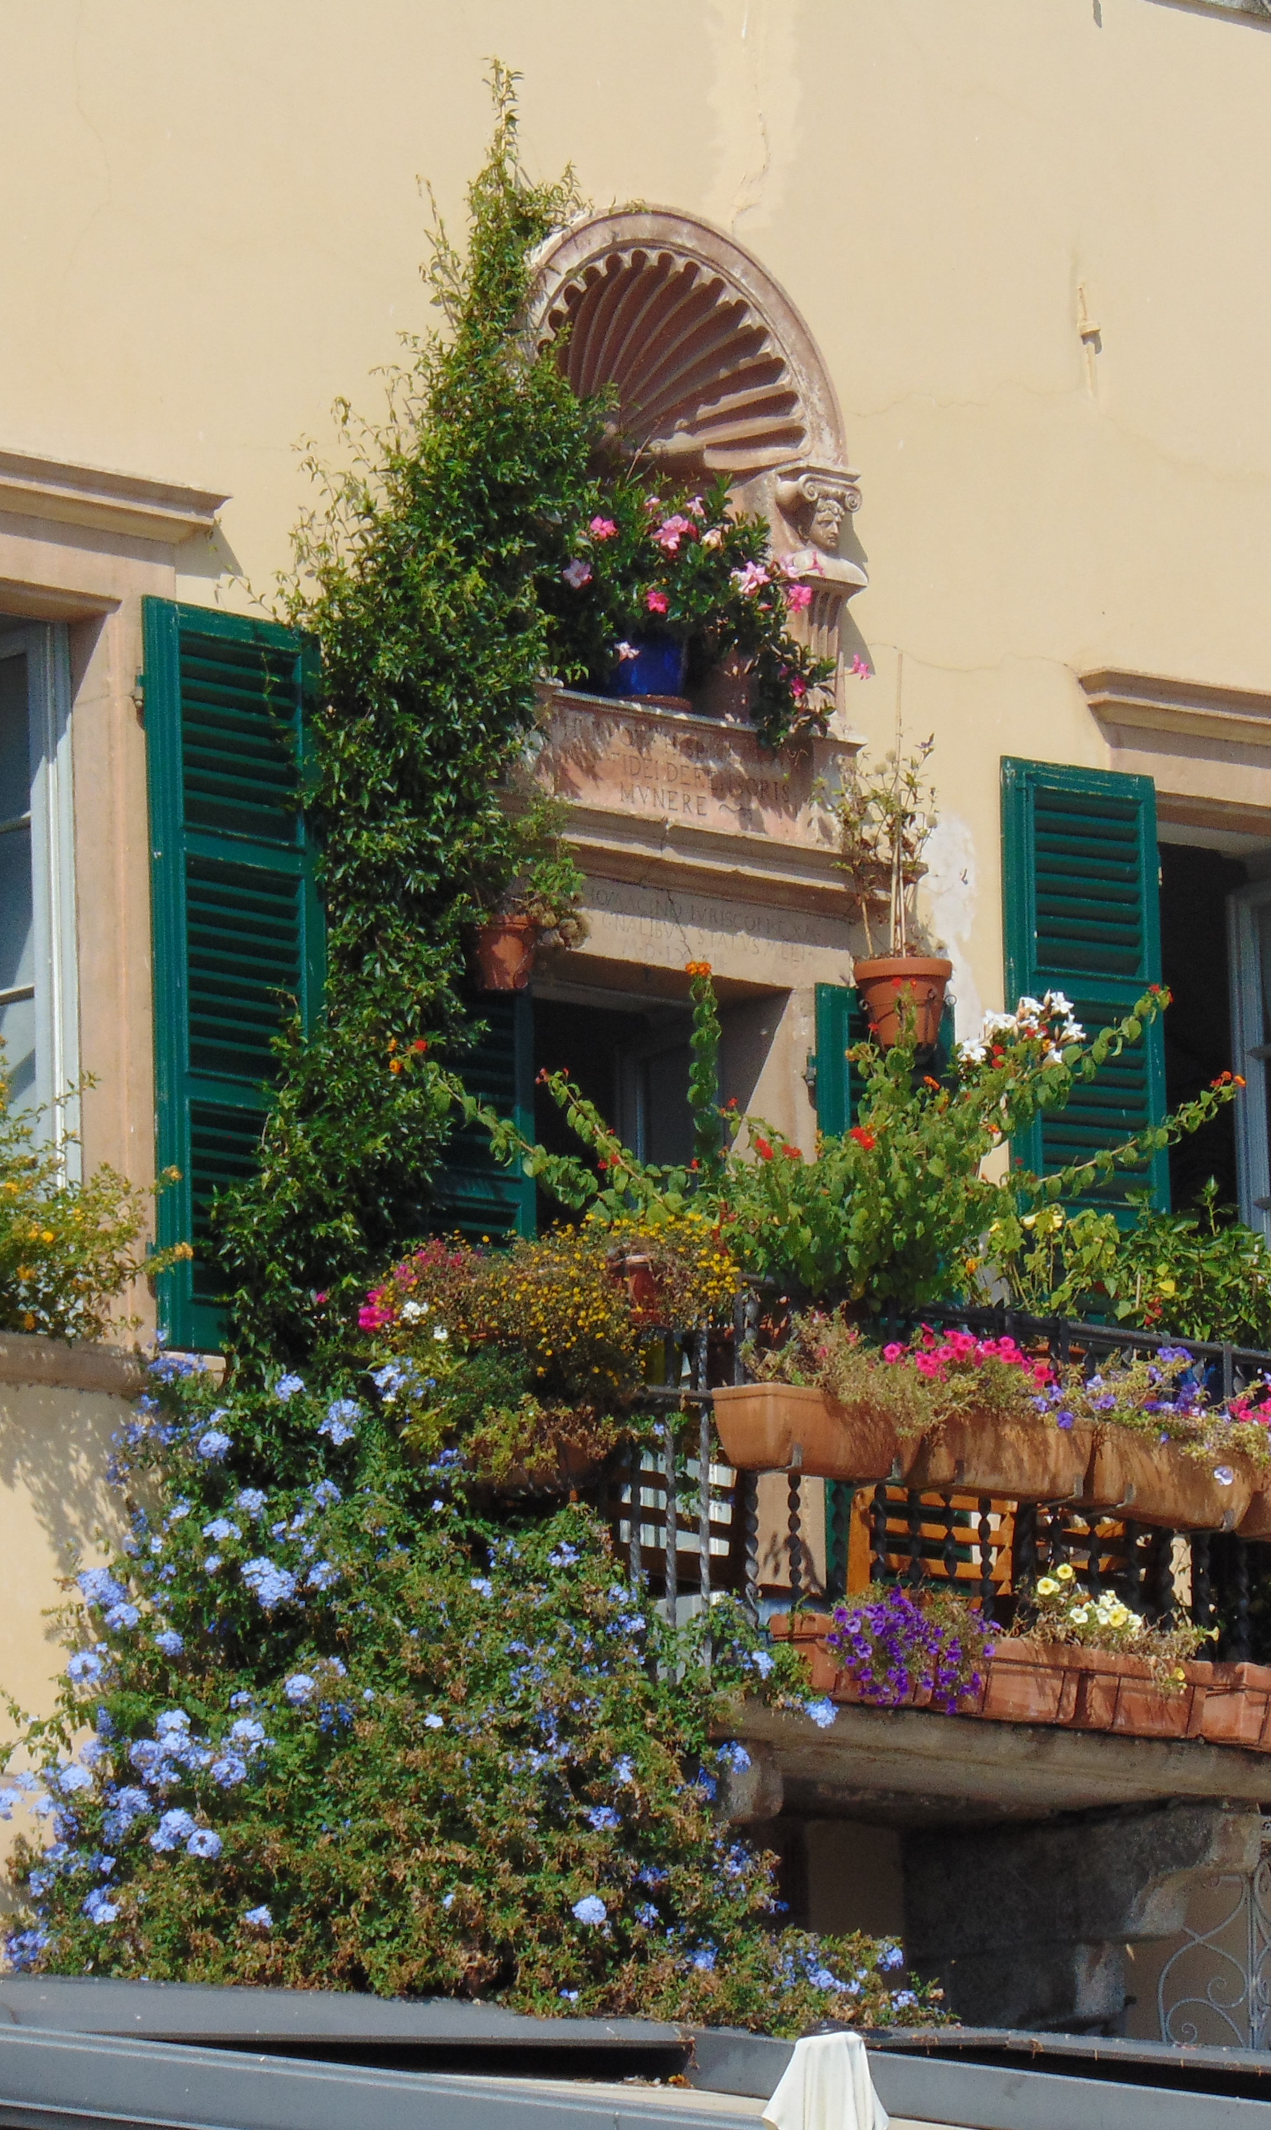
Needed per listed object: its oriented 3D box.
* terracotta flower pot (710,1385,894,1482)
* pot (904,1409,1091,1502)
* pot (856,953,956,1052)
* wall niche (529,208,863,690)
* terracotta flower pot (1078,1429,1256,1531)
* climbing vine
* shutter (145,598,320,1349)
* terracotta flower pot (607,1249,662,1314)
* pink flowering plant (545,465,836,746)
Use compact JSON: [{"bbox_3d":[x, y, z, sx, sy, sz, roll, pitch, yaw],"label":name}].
[{"bbox_3d":[0.409,0.814,23.501,0.480,0.180,0.190,8,-15,-42],"label":"terracotta flower pot"},{"bbox_3d":[0.864,0.941,25.765,0.200,0.205,0.450,-12,-14,43],"label":"pot"},{"bbox_3d":[0.620,-0.144,25.300,0.235,0.215,0.235,-2,-11,0],"label":"pot"},{"bbox_3d":[0.005,-1.373,25.422,1.054,1.191,0.400,8,-15,-42],"label":"wall niche"},{"bbox_3d":[1.282,1.015,26.182,0.200,0.205,0.450,-12,-14,43],"label":"terracotta flower pot"},{"bbox_3d":[-0.534,-0.859,26.164,0.360,3.200,1.100,-12,-14,43],"label":"climbing vine"},{"bbox_3d":[-0.943,-0.191,25.852,0.050,1.800,0.575,-12,-14,43],"label":"shutter"},{"bbox_3d":[0.007,0.475,23.704,0.140,0.145,0.140,8,-15,-42],"label":"terracotta flower pot"},{"bbox_3d":[0.135,-1.145,27.135,0.500,0.680,0.660,-12,-14,43],"label":"pink flowering plant"}]

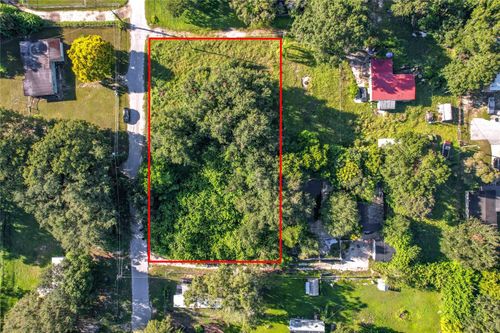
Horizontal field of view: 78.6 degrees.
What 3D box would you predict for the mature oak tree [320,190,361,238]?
[{"bbox_3d":[27.656,14.483,93.558,11.700,11.500,14.000,0,91,0],"label":"mature oak tree"}]

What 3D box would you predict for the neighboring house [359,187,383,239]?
[{"bbox_3d":[38.116,14.401,97.307,8.200,4.000,16.300,0,91,0],"label":"neighboring house"}]

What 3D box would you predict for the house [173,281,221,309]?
[{"bbox_3d":[-16.805,40.720,98.034,15.000,3.600,8.500,0,91,0],"label":"house"}]

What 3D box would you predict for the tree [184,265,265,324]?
[{"bbox_3d":[-7.878,38.317,92.285,23.000,15.000,17.000,0,91,0],"label":"tree"}]

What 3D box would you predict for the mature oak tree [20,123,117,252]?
[{"bbox_3d":[-52.974,5.546,91.129,26.000,16.000,36.000,0,91,0],"label":"mature oak tree"}]

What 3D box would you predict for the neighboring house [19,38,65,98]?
[{"bbox_3d":[-64.613,-30.701,96.405,12.900,4.000,17.300,-4,91,0],"label":"neighboring house"}]

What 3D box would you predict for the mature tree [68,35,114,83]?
[{"bbox_3d":[-47.422,-32.243,92.374,13.500,12.000,13.500,0,91,0],"label":"mature tree"}]

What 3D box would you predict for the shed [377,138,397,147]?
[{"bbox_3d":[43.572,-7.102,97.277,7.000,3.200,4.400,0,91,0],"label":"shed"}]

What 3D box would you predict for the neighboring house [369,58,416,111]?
[{"bbox_3d":[44.783,-25.501,96.409,14.000,4.200,15.200,0,91,0],"label":"neighboring house"}]

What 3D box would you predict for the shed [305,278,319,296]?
[{"bbox_3d":[19.772,38.567,98.391,4.200,2.800,5.400,0,91,0],"label":"shed"}]

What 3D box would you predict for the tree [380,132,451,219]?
[{"bbox_3d":[49.082,2.644,91.821,20.500,14.500,25.000,0,91,0],"label":"tree"}]

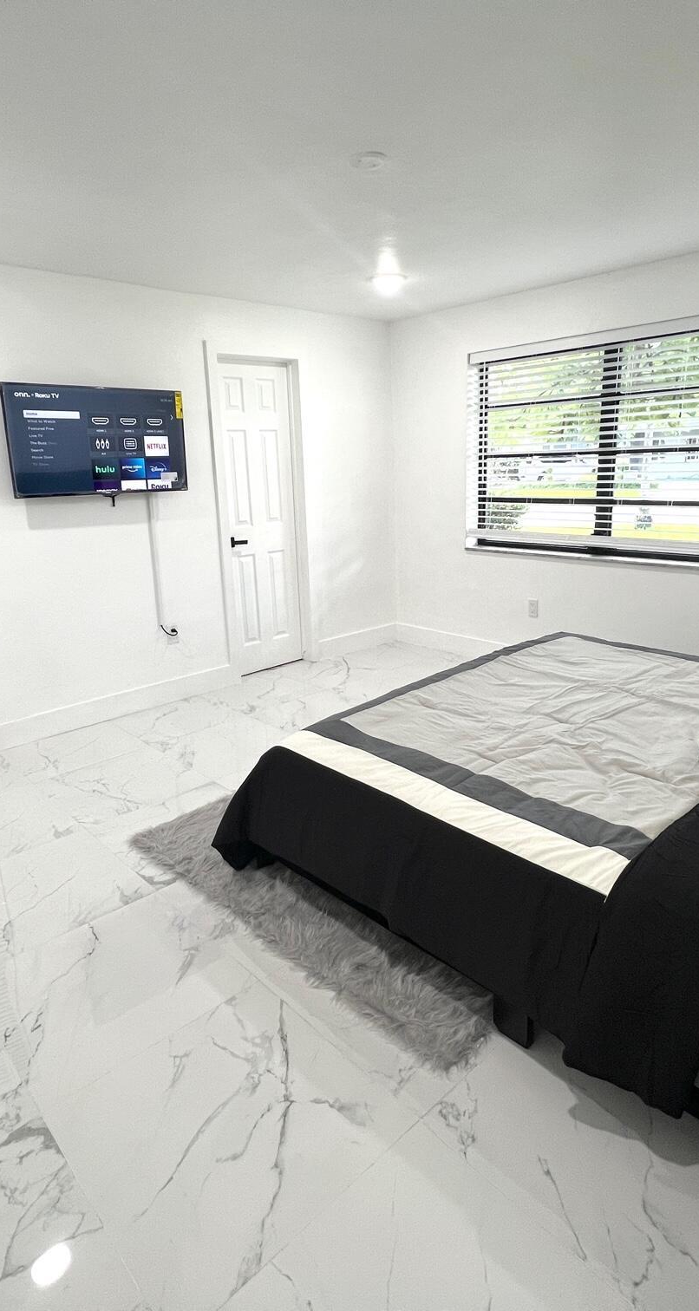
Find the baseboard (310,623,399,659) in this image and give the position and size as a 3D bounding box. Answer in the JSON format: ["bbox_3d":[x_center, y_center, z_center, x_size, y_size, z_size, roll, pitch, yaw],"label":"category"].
[{"bbox_3d":[0.070,-0.100,5.261,0.948,0.144,0.016,-15,21,-41],"label":"baseboard"}]

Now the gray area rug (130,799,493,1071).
[{"bbox_3d":[-0.024,0.776,2.373,0.860,0.040,1.540,-15,21,-41],"label":"gray area rug"}]

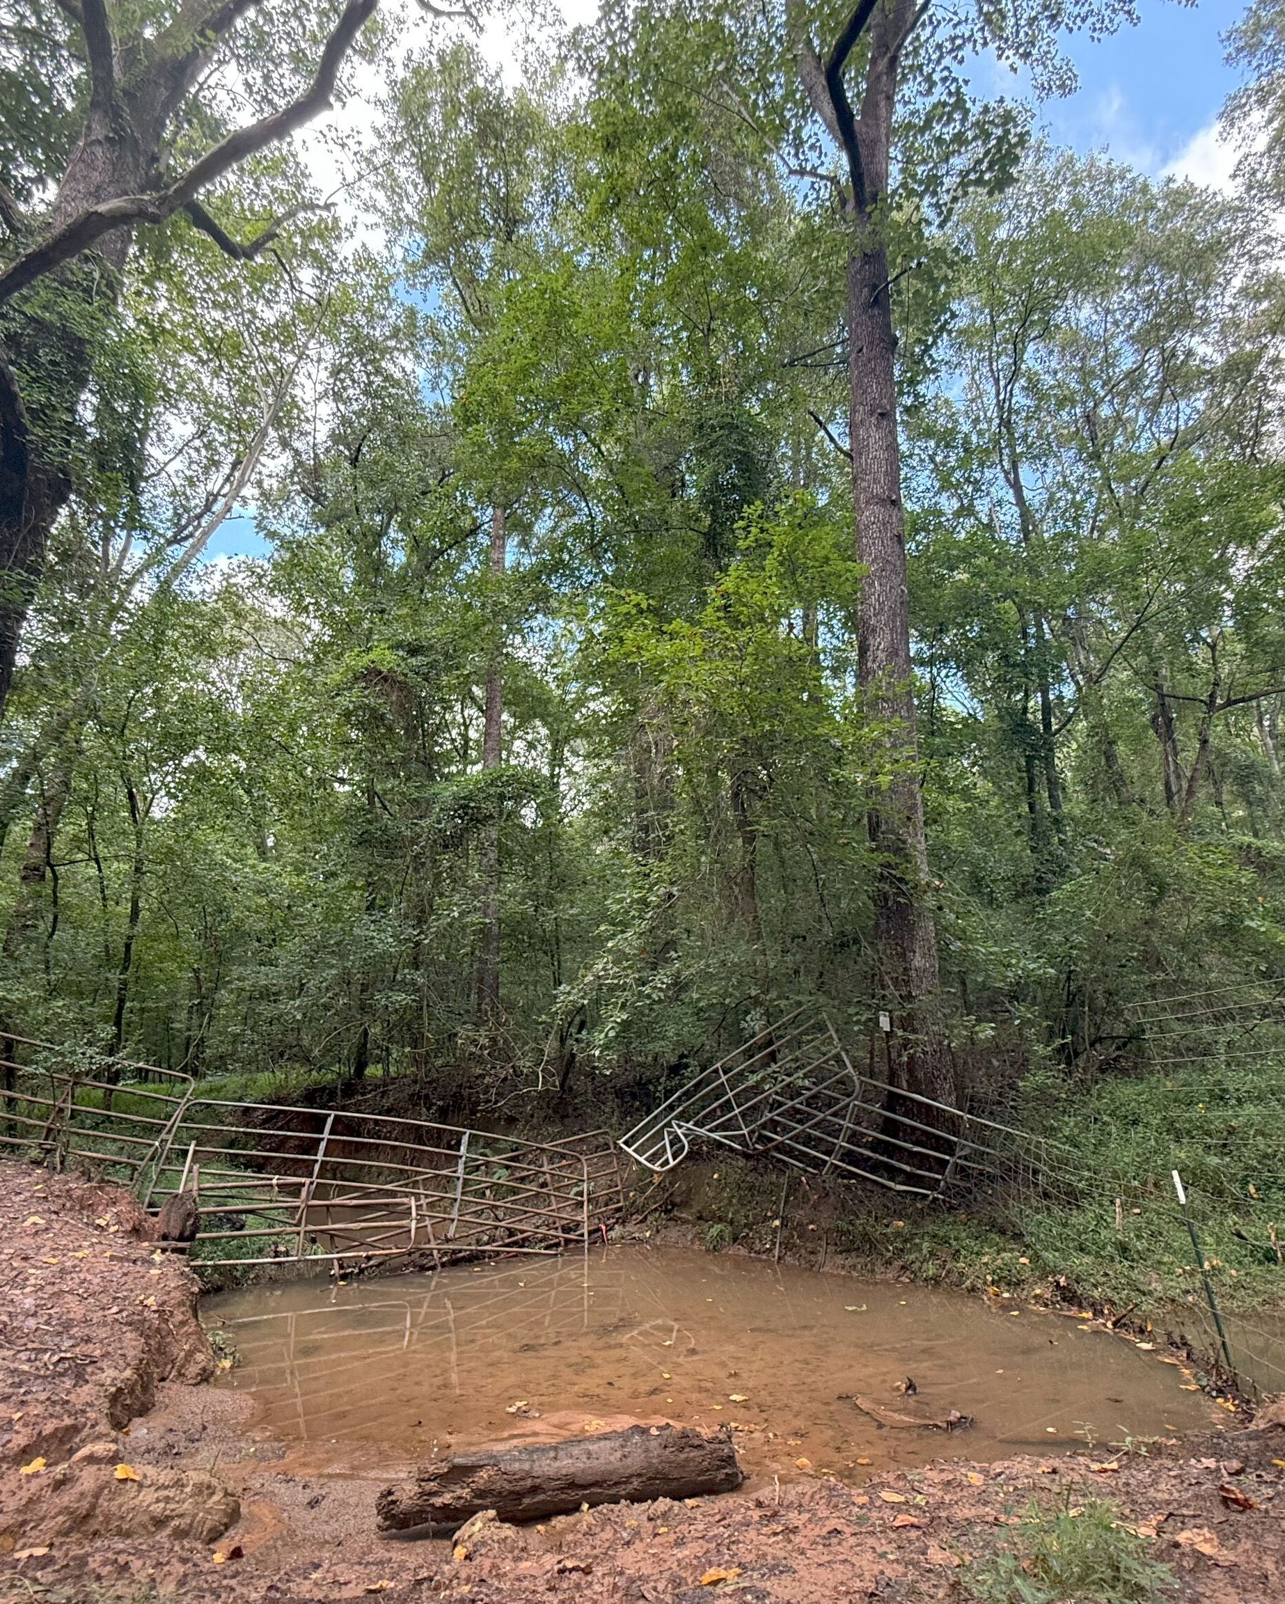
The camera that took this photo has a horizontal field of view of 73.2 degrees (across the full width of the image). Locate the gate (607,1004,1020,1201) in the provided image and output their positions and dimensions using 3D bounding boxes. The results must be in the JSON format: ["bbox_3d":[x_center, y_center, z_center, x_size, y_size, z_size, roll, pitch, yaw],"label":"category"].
[{"bbox_3d":[1.740,3.200,9.450,4.450,1.900,1.150,-11,-21,26],"label":"gate"}]

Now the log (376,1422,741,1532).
[{"bbox_3d":[-0.308,2.690,3.470,1.420,0.250,0.250,2,-19,-11],"label":"log"}]

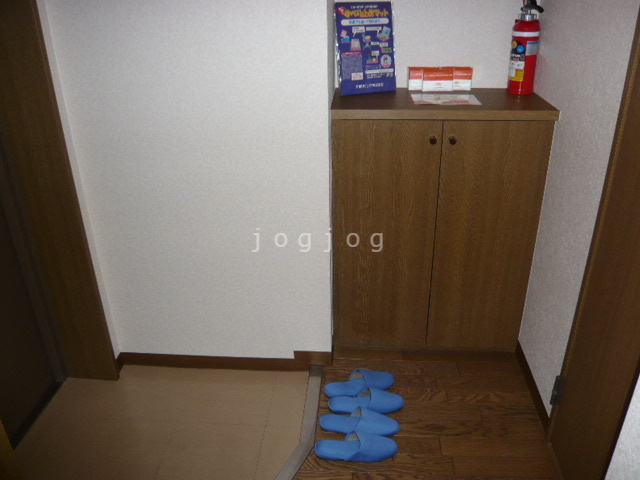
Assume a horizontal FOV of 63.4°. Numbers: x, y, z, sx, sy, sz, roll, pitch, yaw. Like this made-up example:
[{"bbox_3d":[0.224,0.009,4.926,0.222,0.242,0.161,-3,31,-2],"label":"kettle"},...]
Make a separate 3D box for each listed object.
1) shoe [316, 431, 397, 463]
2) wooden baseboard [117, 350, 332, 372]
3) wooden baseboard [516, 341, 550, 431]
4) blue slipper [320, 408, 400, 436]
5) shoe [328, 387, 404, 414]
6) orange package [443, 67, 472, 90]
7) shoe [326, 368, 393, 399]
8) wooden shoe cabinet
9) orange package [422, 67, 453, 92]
[{"bbox_3d":[0.115,0.626,1.601,0.262,0.073,0.091,0,25,1],"label":"shoe"},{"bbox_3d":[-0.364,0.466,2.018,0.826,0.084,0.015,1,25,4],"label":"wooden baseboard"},{"bbox_3d":[0.745,0.519,1.815,0.013,0.068,0.395,2,25,6],"label":"wooden baseboard"},{"bbox_3d":[0.131,0.581,1.697,0.262,0.073,0.091,3,25,8],"label":"blue slipper"},{"bbox_3d":[0.162,0.541,1.781,0.262,0.073,0.091,0,25,1],"label":"shoe"},{"bbox_3d":[0.512,-0.603,1.938,0.110,0.078,0.030,1,25,4],"label":"orange package"},{"bbox_3d":[0.146,0.500,1.871,0.262,0.073,0.091,-6,25,-11],"label":"shoe"},{"bbox_3d":[0.410,-0.063,1.997,0.705,0.946,0.395,1,26,4],"label":"wooden shoe cabinet"},{"bbox_3d":[0.440,-0.595,1.924,0.110,0.078,0.030,1,25,4],"label":"orange package"}]

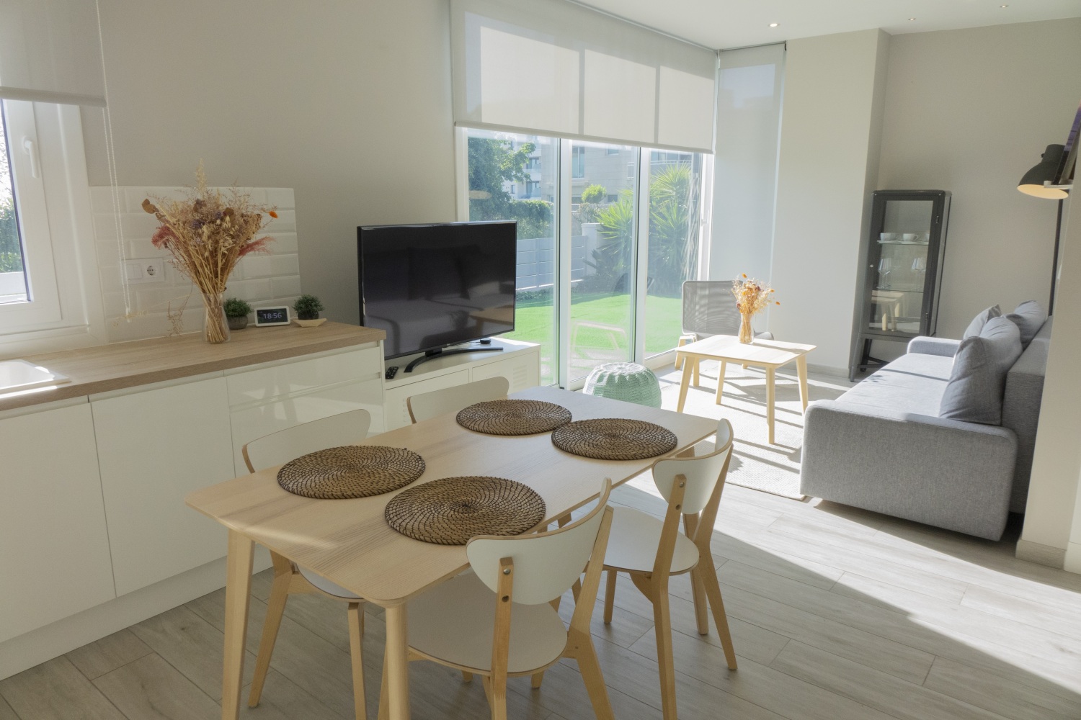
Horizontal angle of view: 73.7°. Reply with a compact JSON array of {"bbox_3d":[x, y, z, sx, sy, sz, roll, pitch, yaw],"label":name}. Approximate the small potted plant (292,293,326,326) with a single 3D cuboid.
[{"bbox_3d":[-1.067,-0.235,3.322,0.135,0.150,0.145,9,15,38],"label":"small potted plant"}]

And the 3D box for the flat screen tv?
[{"bbox_3d":[-0.486,-0.369,3.839,0.220,0.700,1.120,9,15,36],"label":"flat screen tv"}]

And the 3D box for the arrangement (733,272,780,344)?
[{"bbox_3d":[1.466,-0.352,4.904,0.280,0.465,0.310,9,15,38],"label":"arrangement"}]

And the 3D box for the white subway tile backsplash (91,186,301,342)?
[{"bbox_3d":[-1.439,-0.432,3.121,0.020,0.613,0.885,9,15,38],"label":"white subway tile backsplash"}]

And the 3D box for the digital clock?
[{"bbox_3d":[-1.235,-0.204,3.319,0.148,0.086,0.072,-7,14,-29],"label":"digital clock"}]

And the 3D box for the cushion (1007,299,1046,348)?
[{"bbox_3d":[2.570,-0.056,3.946,0.180,0.480,0.500,23,24,34],"label":"cushion"}]

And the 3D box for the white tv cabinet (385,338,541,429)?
[{"bbox_3d":[-0.517,0.297,3.907,0.400,0.630,1.190,9,15,37],"label":"white tv cabinet"}]

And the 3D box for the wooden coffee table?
[{"bbox_3d":[1.342,0.171,4.732,0.700,0.500,0.700,9,15,38],"label":"wooden coffee table"}]

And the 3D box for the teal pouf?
[{"bbox_3d":[0.527,0.245,4.698,0.520,0.390,0.520,0,12,0],"label":"teal pouf"}]

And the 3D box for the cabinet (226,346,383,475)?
[{"bbox_3d":[-1.144,0.287,3.143,0.580,0.695,0.710,9,15,38],"label":"cabinet"}]

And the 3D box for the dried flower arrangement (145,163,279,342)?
[{"bbox_3d":[-1.353,-0.423,2.874,0.460,0.710,0.490,9,15,38],"label":"dried flower arrangement"}]

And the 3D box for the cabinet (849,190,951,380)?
[{"bbox_3d":[2.877,-0.559,5.732,0.560,1.500,0.460,9,15,38],"label":"cabinet"}]

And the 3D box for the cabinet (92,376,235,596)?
[{"bbox_3d":[-1.510,0.384,2.704,0.580,0.695,0.450,9,15,38],"label":"cabinet"}]

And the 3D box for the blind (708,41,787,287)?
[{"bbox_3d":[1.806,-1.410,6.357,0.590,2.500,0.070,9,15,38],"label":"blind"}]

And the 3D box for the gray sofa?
[{"bbox_3d":[2.279,0.202,3.974,0.895,0.770,2.095,9,15,38],"label":"gray sofa"}]

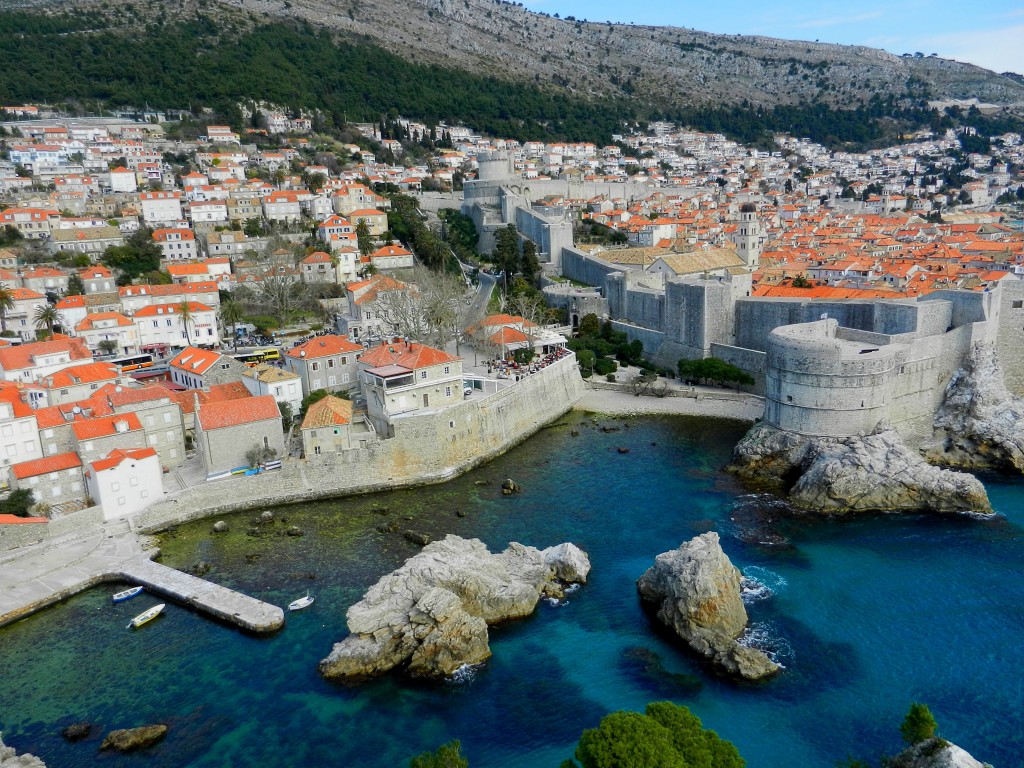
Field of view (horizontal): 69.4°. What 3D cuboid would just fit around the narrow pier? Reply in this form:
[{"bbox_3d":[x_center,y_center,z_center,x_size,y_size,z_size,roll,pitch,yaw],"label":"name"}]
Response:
[{"bbox_3d":[-41.500,27.750,98.370,27.400,1.500,4.200,6,17,30],"label":"narrow pier"}]

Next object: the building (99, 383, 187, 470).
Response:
[{"bbox_3d":[-67.630,7.630,135.540,10.600,13.800,9.000,-14,19,-38],"label":"building"}]

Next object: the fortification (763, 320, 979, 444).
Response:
[{"bbox_3d":[72.450,-2.920,154.010,48.000,20.000,27.000,-11,17,-29],"label":"fortification"}]

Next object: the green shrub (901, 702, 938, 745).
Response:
[{"bbox_3d":[23.430,19.290,42.250,2.000,2.200,1.800,8,18,31],"label":"green shrub"}]

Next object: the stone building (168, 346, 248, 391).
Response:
[{"bbox_3d":[-66.270,-3.130,162.440,10.200,8.600,16.500,-16,20,-42],"label":"stone building"}]

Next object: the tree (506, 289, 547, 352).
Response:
[{"bbox_3d":[3.410,-14.940,174.000,9.200,15.000,8.800,-2,15,0],"label":"tree"}]

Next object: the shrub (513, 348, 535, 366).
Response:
[{"bbox_3d":[2.730,-6.470,179.460,4.800,3.600,4.000,-2,15,1],"label":"shrub"}]

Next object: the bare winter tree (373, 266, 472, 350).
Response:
[{"bbox_3d":[-23.500,-19.500,192.760,23.000,21.520,19.000,-4,15,-7],"label":"bare winter tree"}]

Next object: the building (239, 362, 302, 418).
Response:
[{"bbox_3d":[-50.840,1.160,159.580,7.200,10.500,11.000,-12,18,-33],"label":"building"}]

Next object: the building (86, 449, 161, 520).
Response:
[{"bbox_3d":[-67.390,16.220,128.450,5.900,10.900,9.800,12,21,42],"label":"building"}]

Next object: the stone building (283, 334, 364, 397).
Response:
[{"bbox_3d":[-39.950,-5.010,157.420,13.500,10.900,10.200,-14,19,-38],"label":"stone building"}]

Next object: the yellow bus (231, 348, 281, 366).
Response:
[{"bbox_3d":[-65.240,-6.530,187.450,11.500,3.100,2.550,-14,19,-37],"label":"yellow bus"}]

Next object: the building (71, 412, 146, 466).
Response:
[{"bbox_3d":[-68.470,10.750,126.640,9.800,9.110,5.200,-14,19,-38],"label":"building"}]

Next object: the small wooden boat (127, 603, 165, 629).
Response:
[{"bbox_3d":[-46.120,29.570,93.830,1.650,0.850,4.800,6,17,29],"label":"small wooden boat"}]

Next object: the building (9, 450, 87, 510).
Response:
[{"bbox_3d":[-73.320,15.450,117.300,8.800,7.650,6.300,-14,19,-38],"label":"building"}]

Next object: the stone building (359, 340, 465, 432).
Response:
[{"bbox_3d":[-21.080,-1.360,150.260,17.300,13.240,13.800,-14,19,-37],"label":"stone building"}]

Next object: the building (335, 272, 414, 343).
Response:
[{"bbox_3d":[-39.230,-22.970,219.190,18.500,15.000,13.000,-9,17,-24],"label":"building"}]

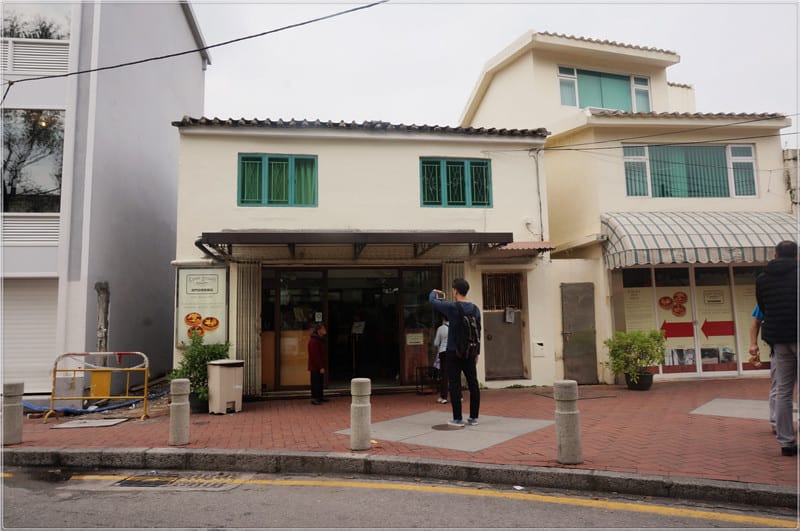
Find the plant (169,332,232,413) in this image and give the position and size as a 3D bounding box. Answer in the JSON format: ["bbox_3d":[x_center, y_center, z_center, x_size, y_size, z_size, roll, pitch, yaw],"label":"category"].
[{"bbox_3d":[-3.114,1.659,8.385,0.900,1.250,0.850,-1,-7,0],"label":"plant"}]

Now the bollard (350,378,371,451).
[{"bbox_3d":[-0.413,1.538,5.536,0.210,0.700,0.210,-1,-7,0],"label":"bollard"}]

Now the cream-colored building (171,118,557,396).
[{"bbox_3d":[-0.989,0.169,12.724,7.150,5.100,6.800,0,-7,-9],"label":"cream-colored building"}]

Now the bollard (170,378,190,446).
[{"bbox_3d":[-2.474,1.643,5.996,0.210,0.700,0.210,-1,-7,0],"label":"bollard"}]

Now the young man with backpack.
[{"bbox_3d":[0.698,1.100,6.698,0.560,1.780,0.600,4,-8,-38],"label":"young man with backpack"}]

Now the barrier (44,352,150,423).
[{"bbox_3d":[-4.400,1.757,7.780,1.450,0.980,0.350,-1,-7,0],"label":"barrier"}]

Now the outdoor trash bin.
[{"bbox_3d":[-2.678,1.870,8.260,0.400,0.780,0.380,5,-9,-42],"label":"outdoor trash bin"}]

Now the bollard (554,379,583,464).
[{"bbox_3d":[1.512,1.406,4.818,0.210,0.700,0.210,-1,-7,0],"label":"bollard"}]

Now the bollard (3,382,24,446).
[{"bbox_3d":[-4.515,1.721,6.231,0.210,0.700,0.210,-1,-7,0],"label":"bollard"}]

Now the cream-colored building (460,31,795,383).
[{"bbox_3d":[5.445,-1.630,15.022,5.100,8.800,9.000,-1,-7,-7],"label":"cream-colored building"}]

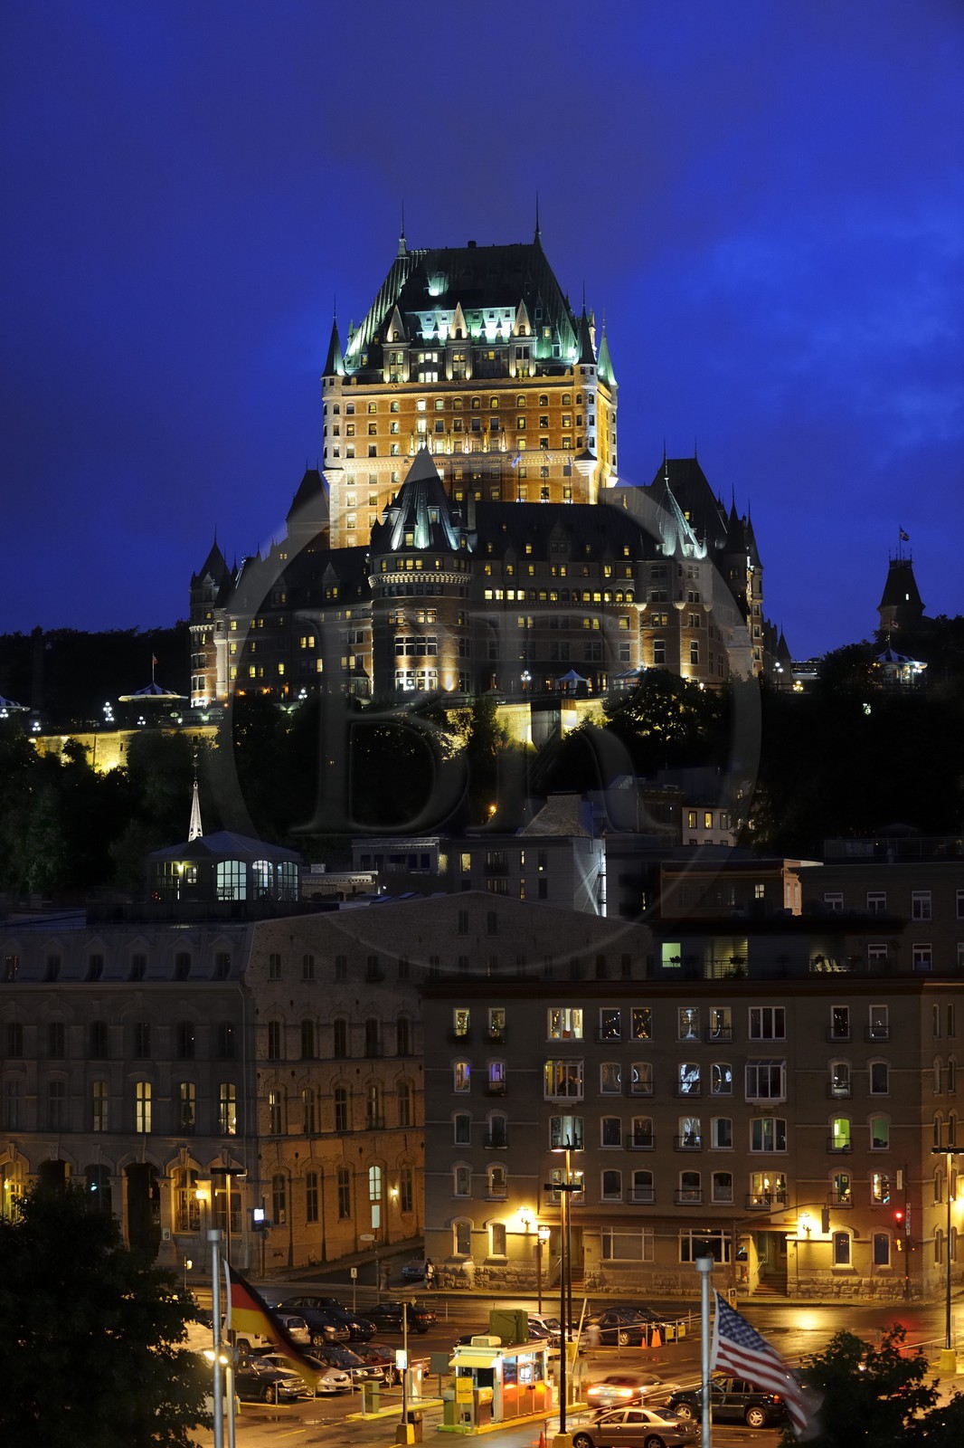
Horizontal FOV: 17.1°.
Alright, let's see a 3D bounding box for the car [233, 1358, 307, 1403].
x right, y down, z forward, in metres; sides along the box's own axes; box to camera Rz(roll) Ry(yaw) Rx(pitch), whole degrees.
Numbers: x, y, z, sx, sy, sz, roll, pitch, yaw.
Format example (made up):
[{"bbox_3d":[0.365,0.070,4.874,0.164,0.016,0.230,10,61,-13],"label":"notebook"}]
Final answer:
[{"bbox_3d":[-9.140,26.291,129.003,4.500,1.660,1.800,-4,-6,35],"label":"car"}]

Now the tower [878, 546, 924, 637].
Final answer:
[{"bbox_3d":[72.374,-22.544,555.000,5.900,15.800,5.900,2,-5,-25],"label":"tower"}]

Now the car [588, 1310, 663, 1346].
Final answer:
[{"bbox_3d":[5.804,28.042,149.338,4.700,1.420,1.800,-3,-6,30],"label":"car"}]

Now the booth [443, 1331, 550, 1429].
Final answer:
[{"bbox_3d":[0.739,24.904,122.016,2.150,3.100,3.950,-3,-6,28],"label":"booth"}]

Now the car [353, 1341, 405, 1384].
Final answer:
[{"bbox_3d":[-4.411,26.897,135.254,4.400,1.450,1.730,-4,-6,35],"label":"car"}]

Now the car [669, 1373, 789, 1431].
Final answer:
[{"bbox_3d":[9.215,25.412,120.907,4.680,1.780,1.860,-2,-5,22],"label":"car"}]

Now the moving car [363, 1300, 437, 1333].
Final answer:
[{"bbox_3d":[-4.404,28.601,155.063,4.600,1.420,1.760,-3,-6,32],"label":"moving car"}]

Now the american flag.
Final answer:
[{"bbox_3d":[4.089,9.364,47.000,1.500,2.120,0.450,0,-5,0],"label":"american flag"}]

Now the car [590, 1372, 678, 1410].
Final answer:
[{"bbox_3d":[5.945,26.094,126.390,1.750,1.400,4.450,-3,-5,26],"label":"car"}]

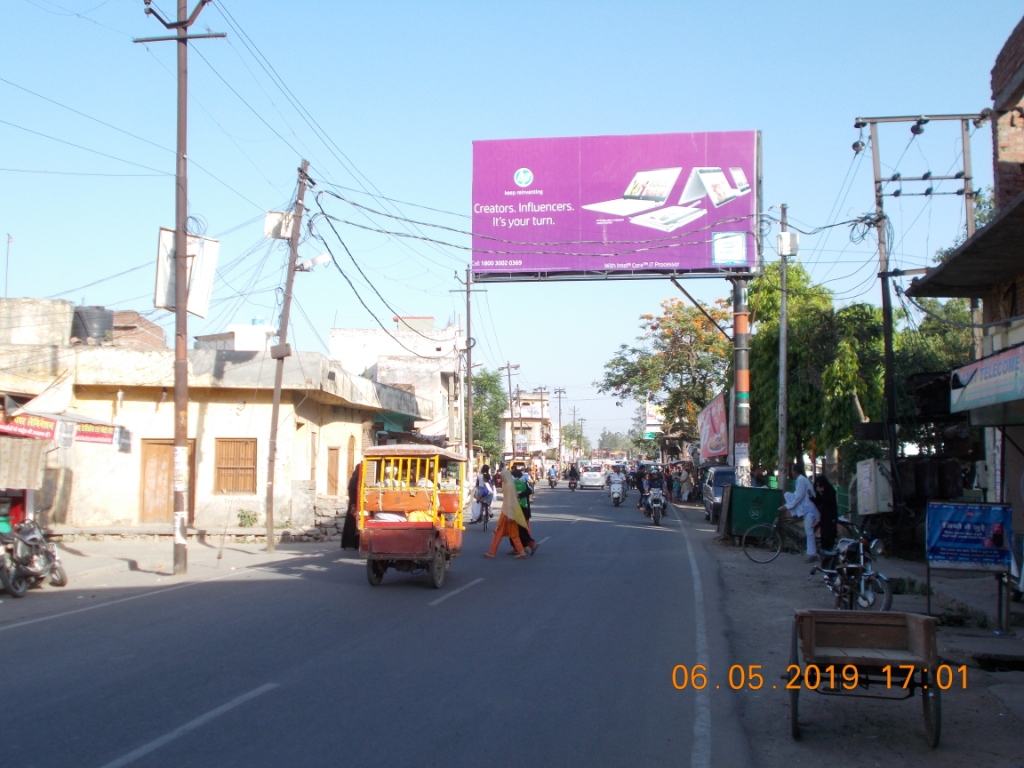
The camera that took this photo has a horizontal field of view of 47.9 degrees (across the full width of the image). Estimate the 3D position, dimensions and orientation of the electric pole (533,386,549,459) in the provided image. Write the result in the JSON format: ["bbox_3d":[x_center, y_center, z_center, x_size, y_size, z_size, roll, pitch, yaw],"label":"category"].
[{"bbox_3d":[2.721,4.578,103.933,1.400,8.630,0.350,0,-4,5],"label":"electric pole"}]

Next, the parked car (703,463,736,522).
[{"bbox_3d":[6.450,3.181,33.660,1.420,1.680,3.400,0,-4,5],"label":"parked car"}]

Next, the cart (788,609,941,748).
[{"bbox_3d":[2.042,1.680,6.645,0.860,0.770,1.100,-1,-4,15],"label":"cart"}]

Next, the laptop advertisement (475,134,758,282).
[{"bbox_3d":[2.274,-3.908,25.353,6.200,3.100,0.350,-1,-4,9],"label":"laptop advertisement"}]

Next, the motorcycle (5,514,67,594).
[{"bbox_3d":[-6.170,2.175,15.085,0.720,1.070,1.960,0,-4,6],"label":"motorcycle"}]

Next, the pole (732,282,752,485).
[{"bbox_3d":[5.081,0.527,25.429,0.340,5.800,0.340,0,-4,0],"label":"pole"}]

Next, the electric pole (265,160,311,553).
[{"bbox_3d":[-4.296,-0.583,22.197,0.300,7.580,0.300,4,-4,7],"label":"electric pole"}]

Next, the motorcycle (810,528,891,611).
[{"bbox_3d":[3.638,1.933,12.292,0.750,1.080,1.950,1,-4,-10],"label":"motorcycle"}]

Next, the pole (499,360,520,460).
[{"bbox_3d":[-0.031,2.739,71.992,1.100,8.190,0.350,0,-4,0],"label":"pole"}]

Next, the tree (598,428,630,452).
[{"bbox_3d":[15.077,10.270,169.703,5.000,7.450,5.000,0,-4,0],"label":"tree"}]

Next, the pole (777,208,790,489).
[{"bbox_3d":[6.140,-0.319,26.093,0.200,7.590,0.200,0,-4,0],"label":"pole"}]

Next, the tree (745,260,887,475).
[{"bbox_3d":[8.433,0.420,32.055,3.700,6.980,3.700,0,-4,0],"label":"tree"}]

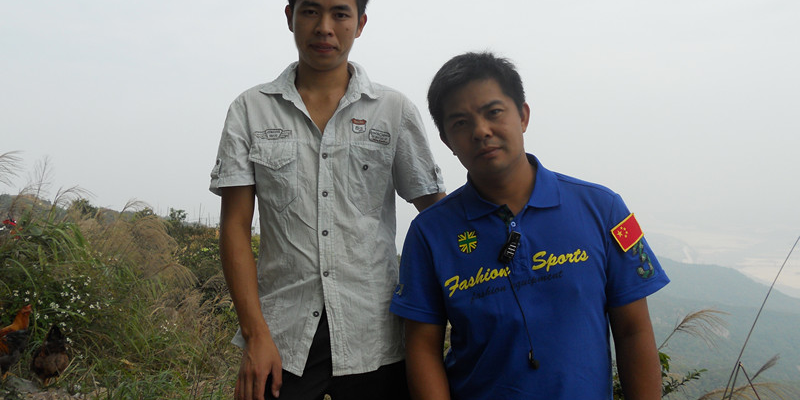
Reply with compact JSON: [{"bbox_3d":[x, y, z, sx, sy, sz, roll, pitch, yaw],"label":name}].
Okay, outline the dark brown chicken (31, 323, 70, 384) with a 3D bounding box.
[{"bbox_3d":[-1.985,0.865,4.200,0.210,0.350,0.380,-1,3,-29],"label":"dark brown chicken"}]

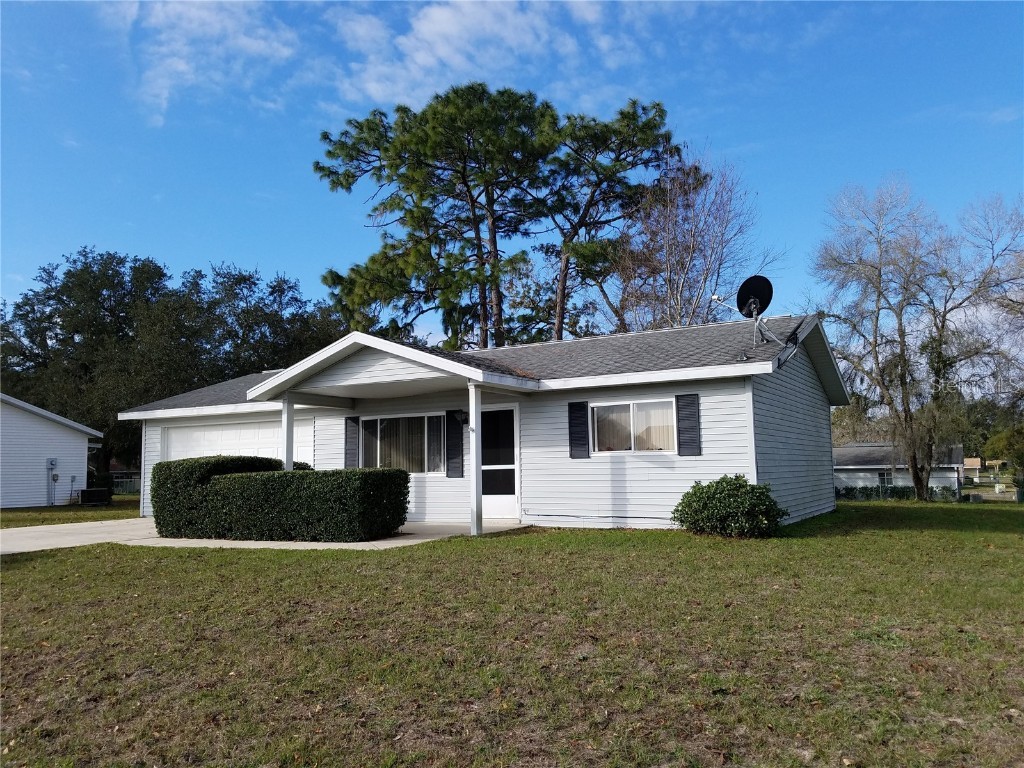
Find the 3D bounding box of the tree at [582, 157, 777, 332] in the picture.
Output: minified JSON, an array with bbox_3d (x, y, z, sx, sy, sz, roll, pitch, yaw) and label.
[{"bbox_3d":[6.072,-2.215,27.880,6.600,12.400,6.400,-1,-6,0],"label":"tree"}]

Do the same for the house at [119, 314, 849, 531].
[{"bbox_3d":[-1.380,1.058,17.796,15.821,3.892,9.831,-5,-7,31],"label":"house"}]

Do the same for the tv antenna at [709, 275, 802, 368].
[{"bbox_3d":[3.950,-1.190,12.780,0.850,1.220,1.000,4,-8,-38],"label":"tv antenna"}]

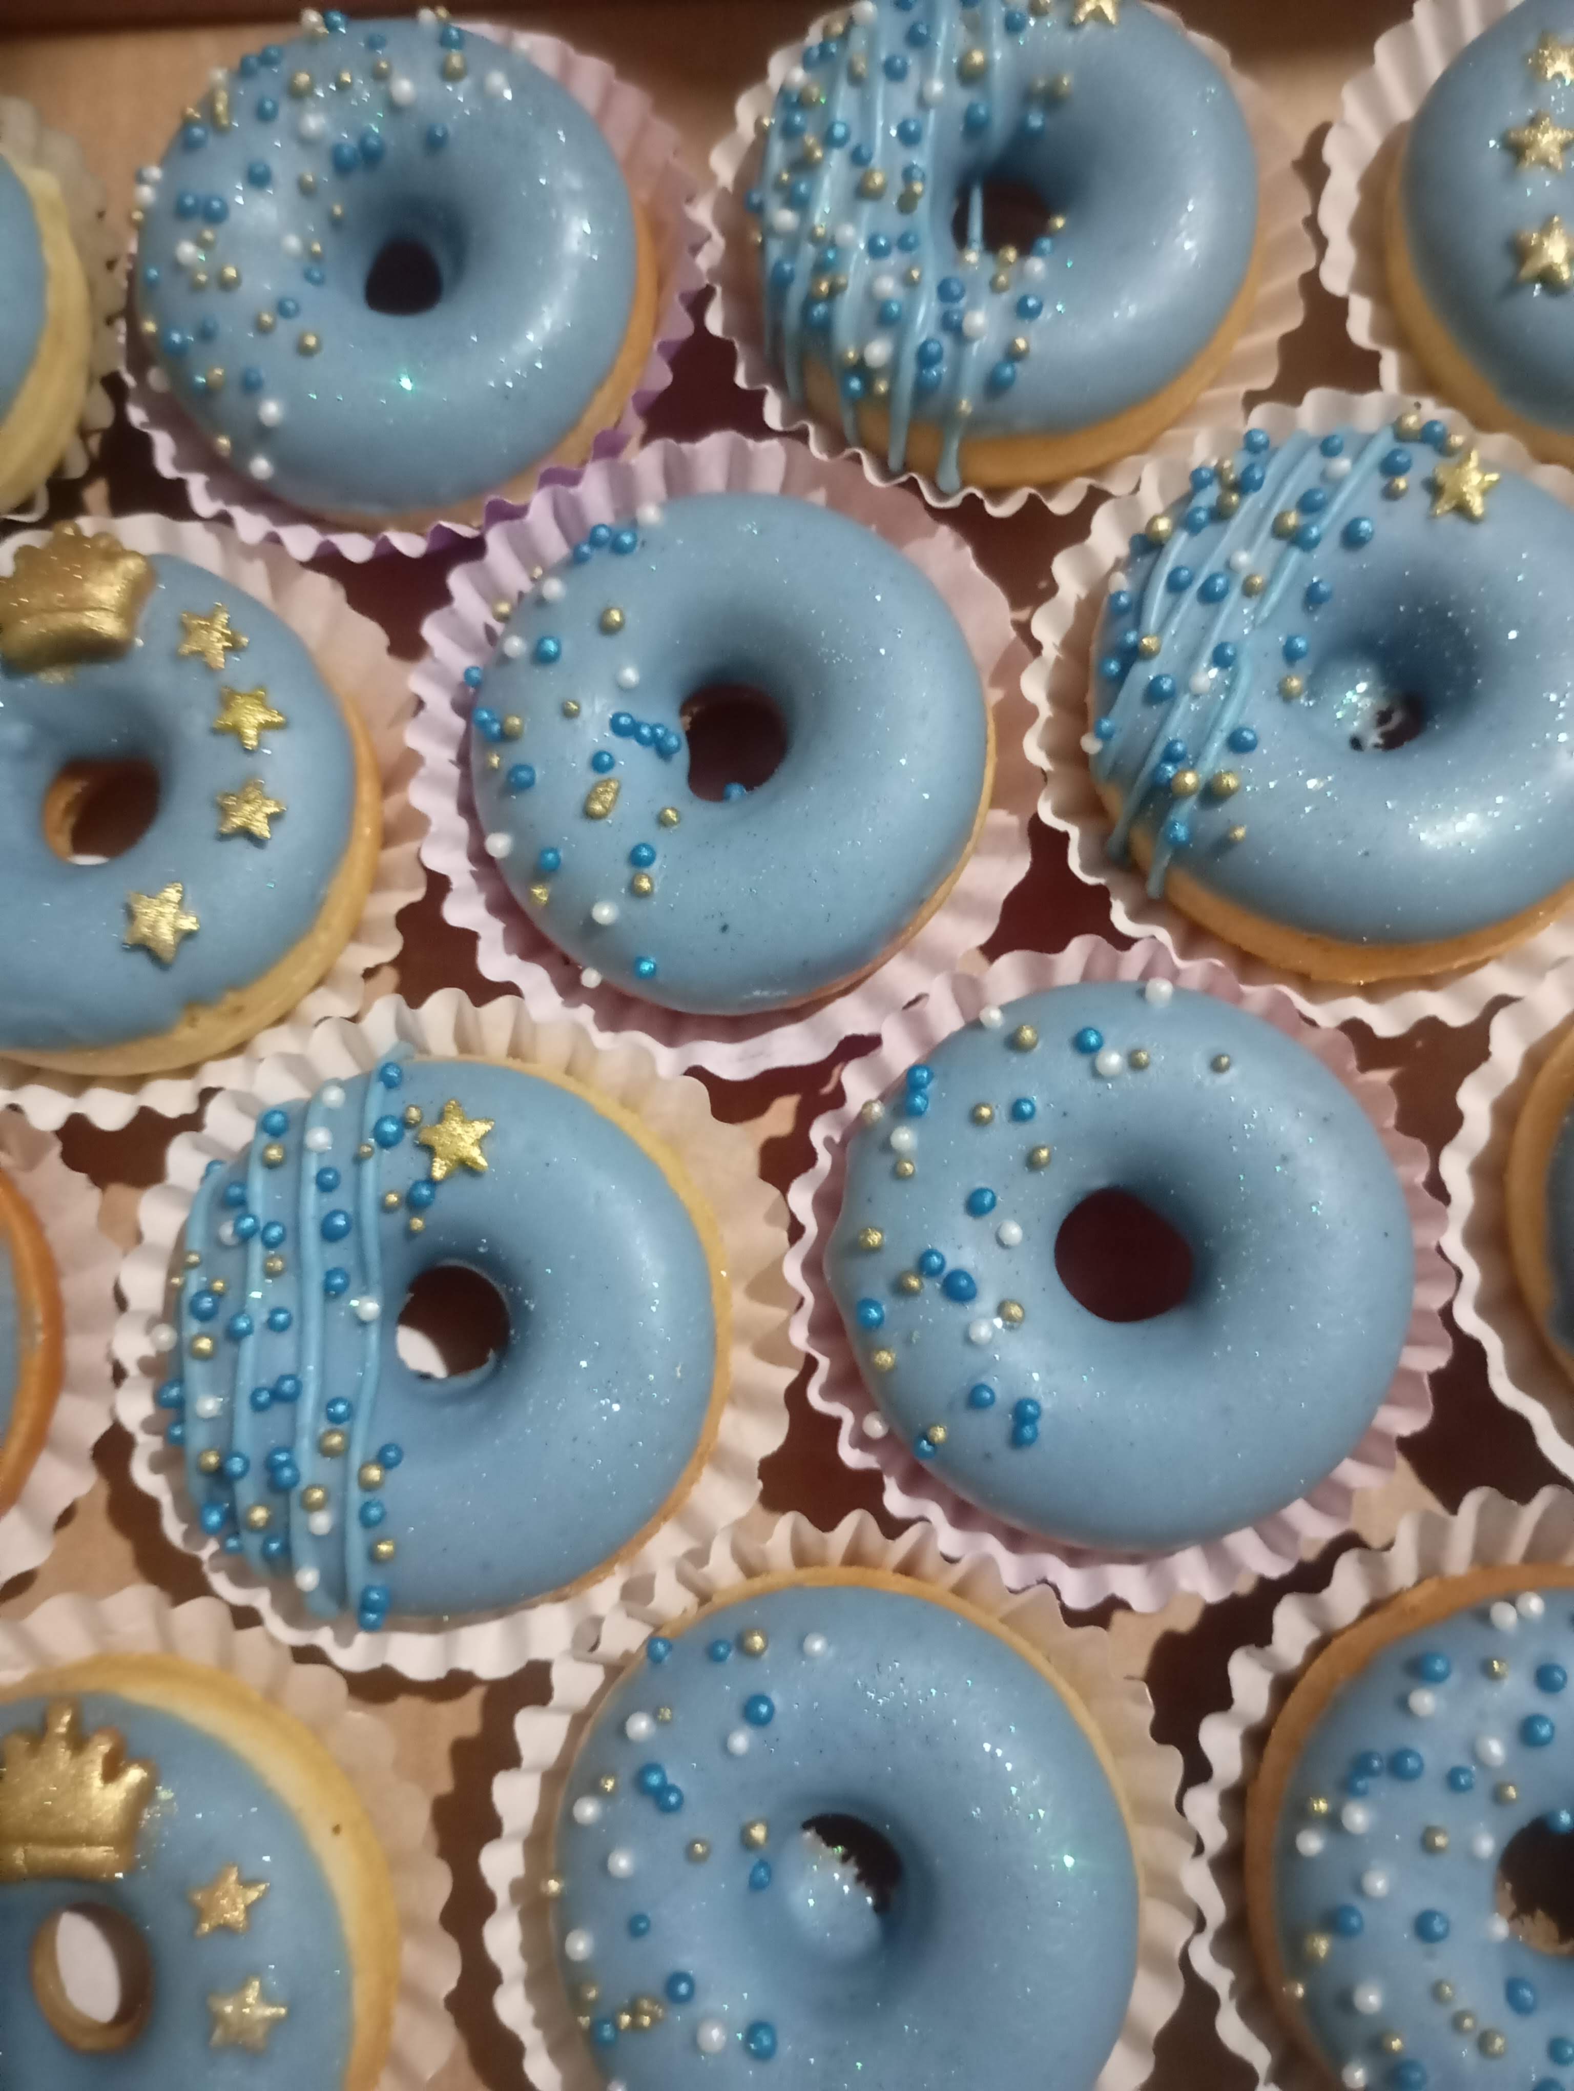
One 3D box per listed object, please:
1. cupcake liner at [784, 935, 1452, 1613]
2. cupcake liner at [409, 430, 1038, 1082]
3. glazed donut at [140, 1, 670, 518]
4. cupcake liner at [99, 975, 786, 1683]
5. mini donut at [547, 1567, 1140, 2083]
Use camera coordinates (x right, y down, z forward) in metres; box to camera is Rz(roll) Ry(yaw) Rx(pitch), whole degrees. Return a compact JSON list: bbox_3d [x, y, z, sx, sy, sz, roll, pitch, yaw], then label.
[{"bbox_3d":[0.041,0.028,0.217,0.082,0.024,0.082,0,81,2],"label":"cupcake liner"},{"bbox_3d":[-0.008,-0.036,0.229,0.082,0.024,0.082,0,81,2],"label":"cupcake liner"},{"bbox_3d":[-0.055,-0.109,0.237,0.072,0.026,0.072,0,81,2],"label":"glazed donut"},{"bbox_3d":[-0.041,0.036,0.218,0.082,0.024,0.082,0,81,2],"label":"cupcake liner"},{"bbox_3d":[0.007,0.096,0.204,0.072,0.026,0.072,0,81,2],"label":"mini donut"}]

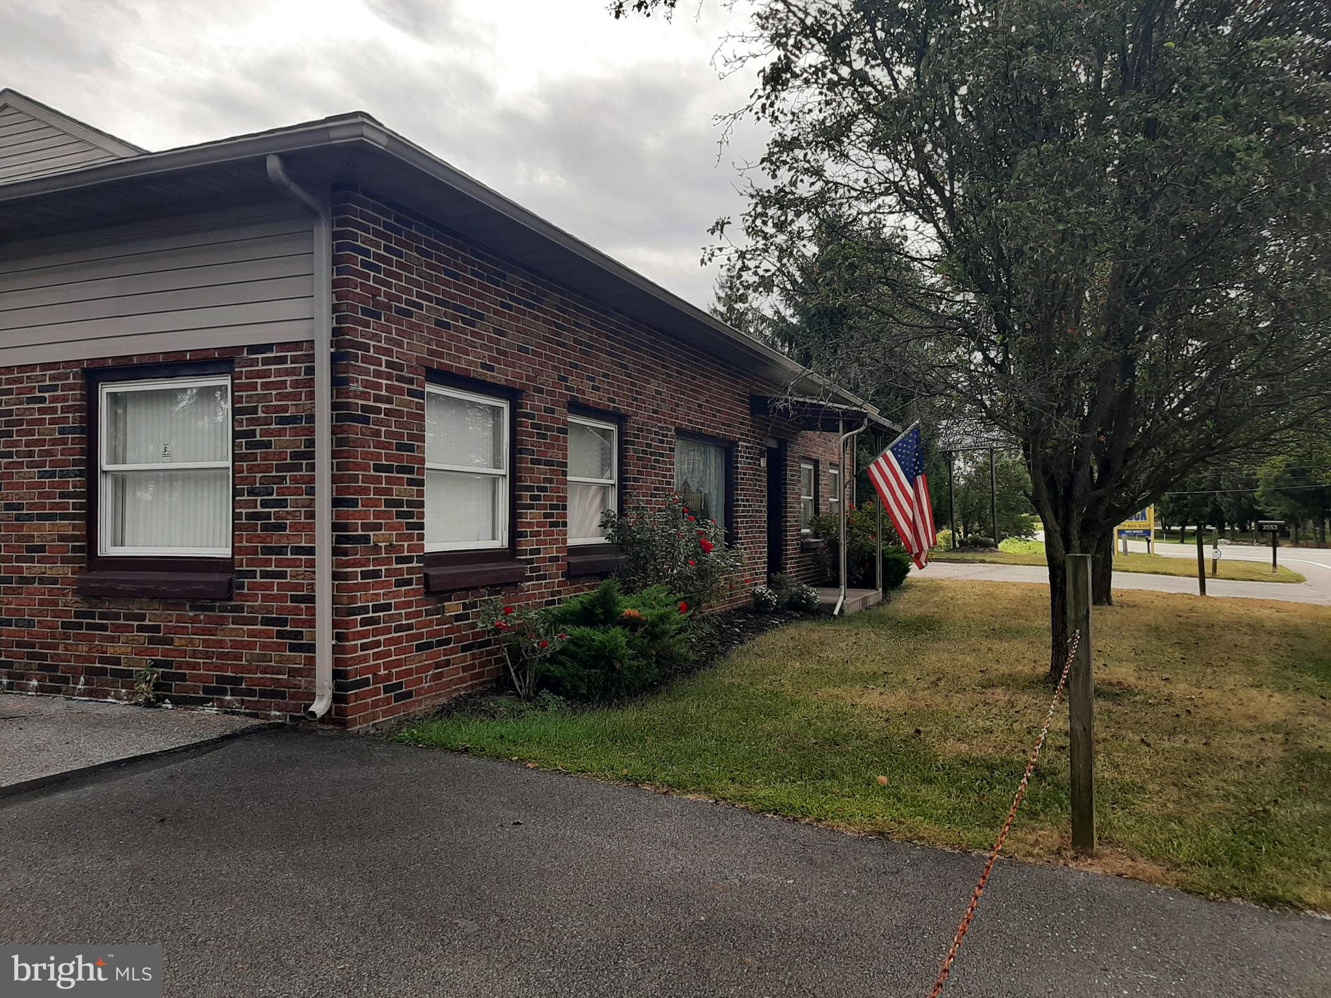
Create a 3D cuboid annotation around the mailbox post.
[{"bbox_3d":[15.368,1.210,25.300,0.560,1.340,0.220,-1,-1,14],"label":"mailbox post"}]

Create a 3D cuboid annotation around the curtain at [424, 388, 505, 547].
[{"bbox_3d":[-1.386,-0.200,6.792,0.080,1.040,1.020,-1,-1,22],"label":"curtain"}]

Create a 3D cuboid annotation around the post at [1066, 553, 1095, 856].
[{"bbox_3d":[1.872,0.922,4.510,0.090,1.330,0.090,-1,-1,30],"label":"post"}]

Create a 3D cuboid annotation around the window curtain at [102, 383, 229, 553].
[{"bbox_3d":[-3.056,-0.187,6.159,1.095,1.085,0.090,-1,-1,22],"label":"window curtain"}]

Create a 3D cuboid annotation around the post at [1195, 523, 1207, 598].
[{"bbox_3d":[8.365,0.954,15.600,0.093,1.120,0.093,-3,-1,26],"label":"post"}]

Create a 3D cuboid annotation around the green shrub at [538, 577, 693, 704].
[{"bbox_3d":[-0.410,0.950,7.228,0.920,0.800,1.150,-1,-1,22],"label":"green shrub"}]

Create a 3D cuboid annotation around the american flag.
[{"bbox_3d":[2.844,-0.031,12.047,0.800,1.700,0.300,-1,-1,22],"label":"american flag"}]

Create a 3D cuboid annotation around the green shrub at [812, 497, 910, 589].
[{"bbox_3d":[3.078,0.719,15.700,1.450,1.420,1.400,-1,-1,22],"label":"green shrub"}]

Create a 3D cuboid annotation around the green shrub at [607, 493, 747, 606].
[{"bbox_3d":[0.096,0.517,8.800,1.150,1.200,1.100,0,-1,0],"label":"green shrub"}]

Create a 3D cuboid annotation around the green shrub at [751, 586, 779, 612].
[{"bbox_3d":[1.168,1.180,11.700,0.300,0.310,0.300,0,-1,0],"label":"green shrub"}]

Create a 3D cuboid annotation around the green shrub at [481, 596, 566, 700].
[{"bbox_3d":[-0.902,0.967,6.530,0.500,0.670,0.520,0,-1,0],"label":"green shrub"}]

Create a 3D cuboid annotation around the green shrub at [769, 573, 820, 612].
[{"bbox_3d":[1.548,1.123,12.000,0.550,0.480,0.550,-1,-1,22],"label":"green shrub"}]

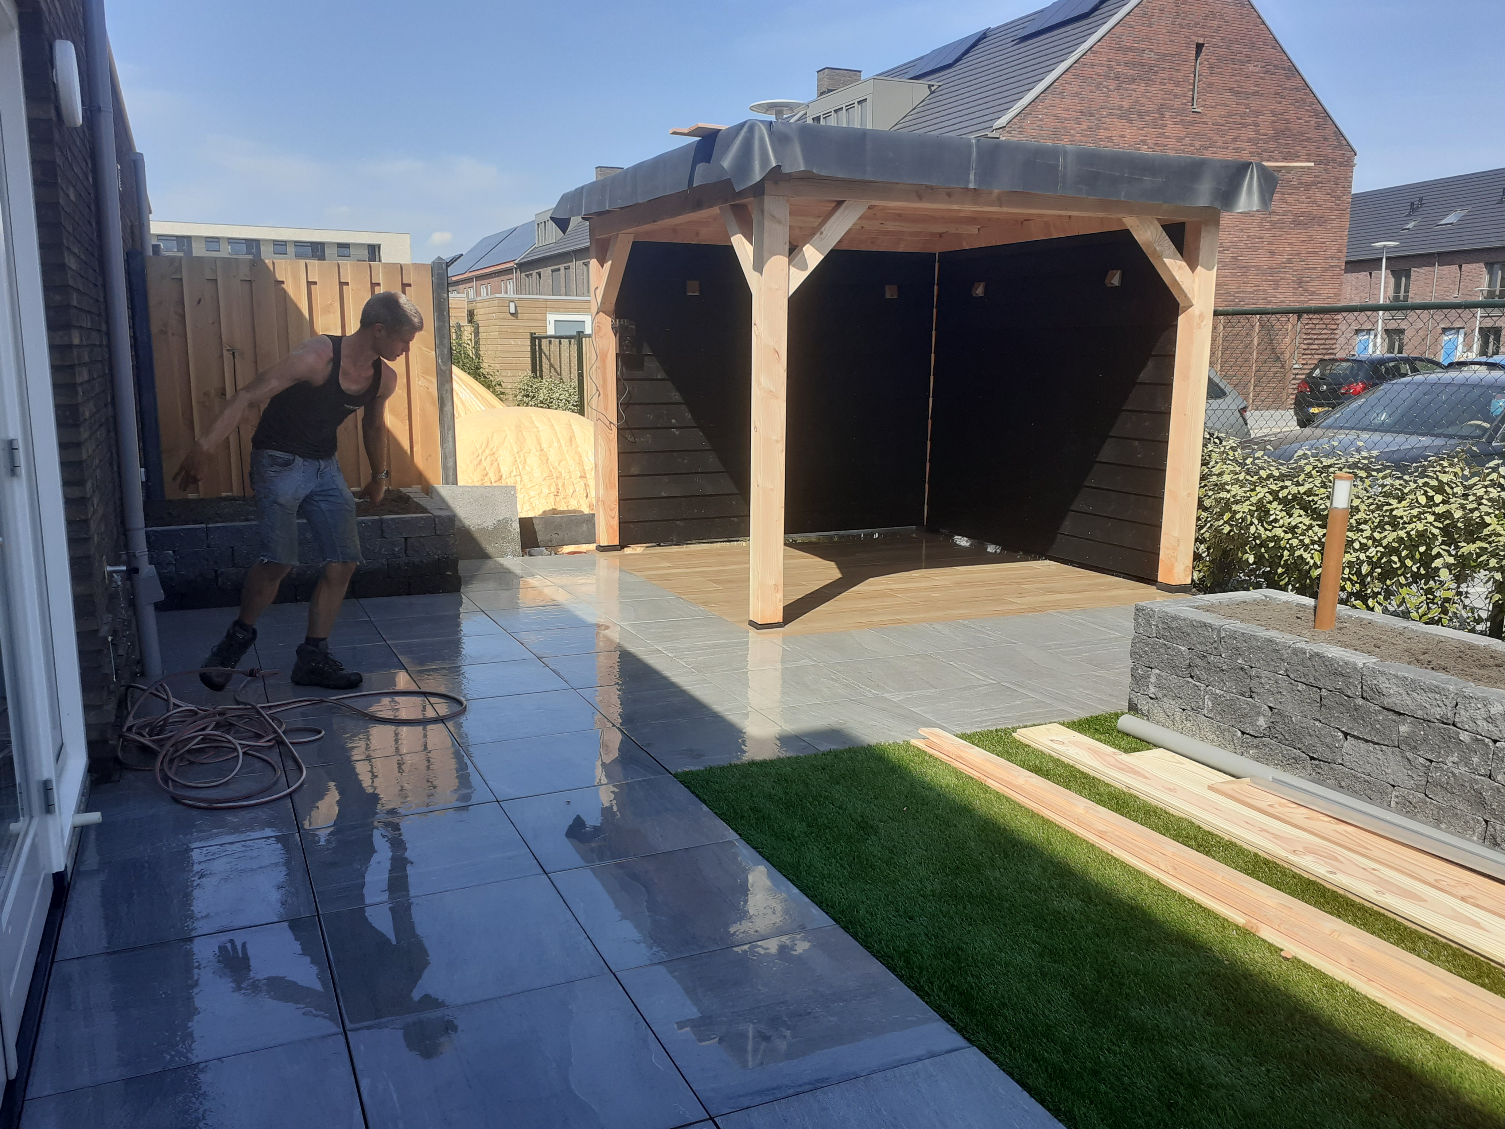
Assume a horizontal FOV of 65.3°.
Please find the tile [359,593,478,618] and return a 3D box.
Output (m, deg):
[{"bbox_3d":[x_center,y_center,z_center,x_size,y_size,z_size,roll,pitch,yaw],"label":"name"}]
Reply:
[{"bbox_3d":[-1.963,0.257,6.940,0.600,0.030,0.600,-4,11,-25],"label":"tile"}]

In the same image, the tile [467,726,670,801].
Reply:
[{"bbox_3d":[-0.689,0.727,4.252,0.598,0.030,0.598,-4,11,-24],"label":"tile"}]

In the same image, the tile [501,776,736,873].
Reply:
[{"bbox_3d":[-0.433,0.826,3.731,0.600,0.030,0.600,-4,11,-25],"label":"tile"}]

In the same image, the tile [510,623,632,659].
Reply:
[{"bbox_3d":[-0.888,0.408,6.110,0.600,0.030,0.600,-4,11,-25],"label":"tile"}]

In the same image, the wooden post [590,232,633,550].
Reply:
[{"bbox_3d":[-1.097,-1.286,8.893,0.146,2.313,0.146,-4,11,-24],"label":"wooden post"}]

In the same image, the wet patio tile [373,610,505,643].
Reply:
[{"bbox_3d":[-1.700,0.350,6.405,0.598,0.030,0.598,-4,11,-24],"label":"wet patio tile"}]

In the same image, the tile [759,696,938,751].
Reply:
[{"bbox_3d":[0.403,0.647,4.750,0.600,0.030,0.600,-4,11,-25],"label":"tile"}]

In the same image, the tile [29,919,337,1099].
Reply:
[{"bbox_3d":[-1.277,0.996,2.676,0.598,0.030,0.598,-4,11,-24],"label":"tile"}]

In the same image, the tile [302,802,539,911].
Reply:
[{"bbox_3d":[-0.983,0.861,3.464,0.598,0.030,0.598,-4,11,-24],"label":"tile"}]

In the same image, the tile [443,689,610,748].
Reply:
[{"bbox_3d":[-0.942,0.633,4.790,0.598,0.030,0.598,-4,11,-24],"label":"tile"}]

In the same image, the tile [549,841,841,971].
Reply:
[{"bbox_3d":[-0.184,0.915,3.175,0.598,0.030,0.598,-4,11,-24],"label":"tile"}]

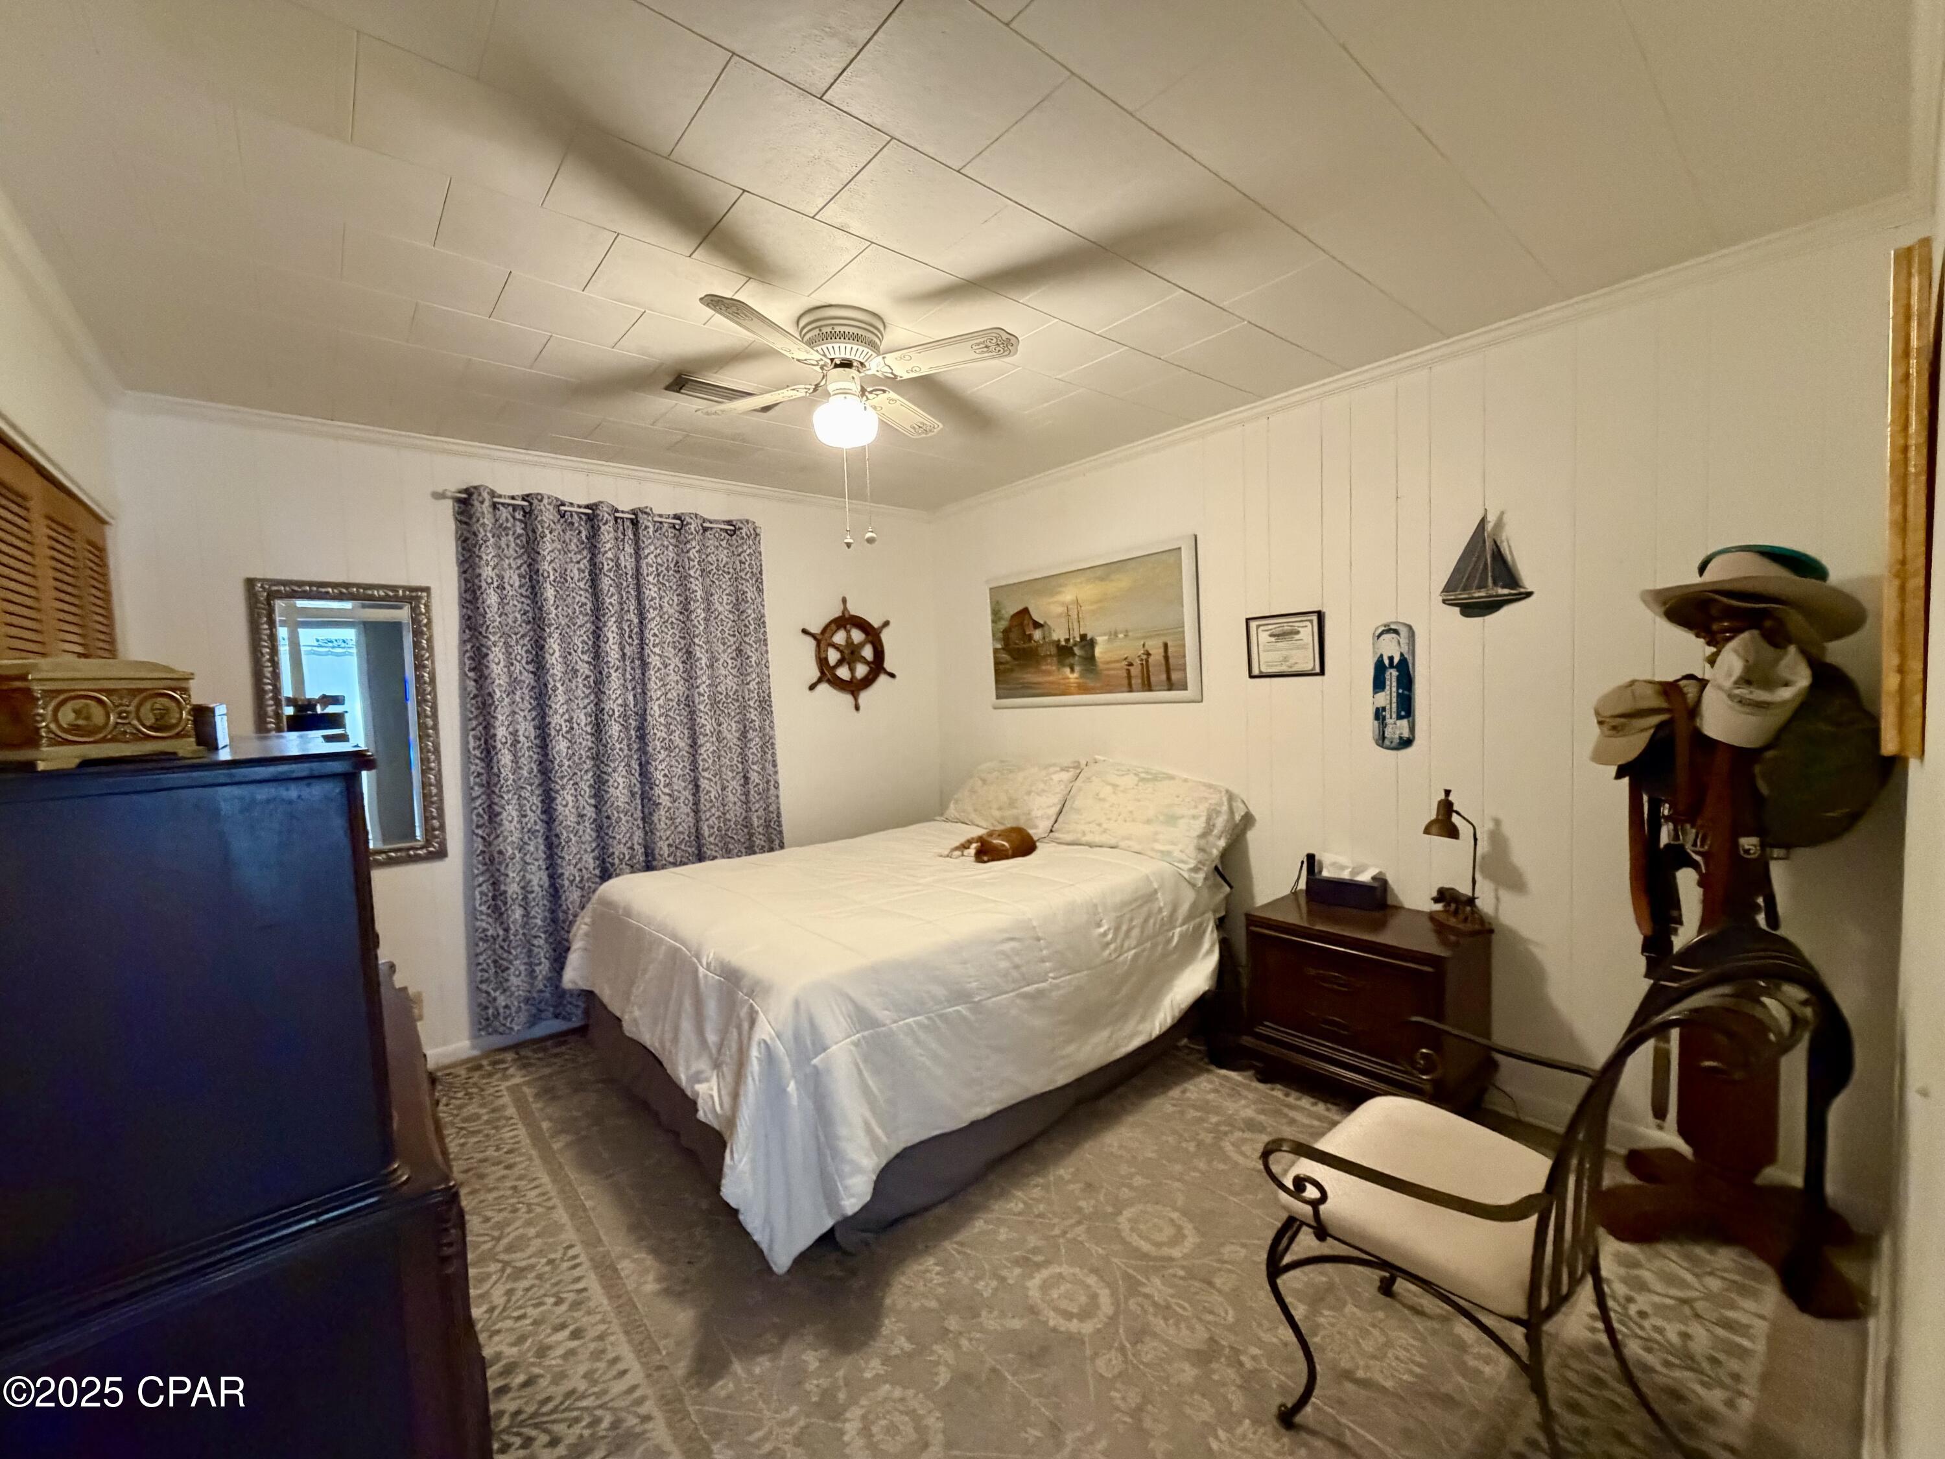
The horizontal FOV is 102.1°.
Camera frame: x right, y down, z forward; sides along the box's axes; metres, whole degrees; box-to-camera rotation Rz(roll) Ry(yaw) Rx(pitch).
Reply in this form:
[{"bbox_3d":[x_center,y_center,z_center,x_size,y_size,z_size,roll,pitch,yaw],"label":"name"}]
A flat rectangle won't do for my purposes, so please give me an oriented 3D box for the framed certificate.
[{"bbox_3d":[1.141,-0.306,2.892,0.020,0.229,0.288,-4,3,-40],"label":"framed certificate"}]

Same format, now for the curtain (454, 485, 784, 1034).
[{"bbox_3d":[-1.424,0.111,3.375,1.280,2.110,0.100,-4,4,-40],"label":"curtain"}]

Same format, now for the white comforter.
[{"bbox_3d":[-0.333,0.834,2.989,1.784,0.617,1.891,-4,3,-40],"label":"white comforter"}]

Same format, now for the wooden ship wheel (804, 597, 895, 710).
[{"bbox_3d":[-0.634,-0.395,4.152,0.549,0.606,0.055,-4,3,-40],"label":"wooden ship wheel"}]

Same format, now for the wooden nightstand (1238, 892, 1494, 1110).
[{"bbox_3d":[1.258,0.904,2.527,0.450,0.590,0.620,-4,4,-40],"label":"wooden nightstand"}]

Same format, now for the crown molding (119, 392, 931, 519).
[{"bbox_3d":[-1.445,-1.108,3.465,3.146,0.078,0.049,-4,3,-40],"label":"crown molding"}]

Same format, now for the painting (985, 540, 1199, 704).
[{"bbox_3d":[0.509,-0.442,3.648,0.040,0.672,1.280,-4,2,-40],"label":"painting"}]

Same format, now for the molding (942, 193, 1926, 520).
[{"bbox_3d":[0.924,-1.183,3.084,0.046,0.062,3.560,-4,4,-40],"label":"molding"}]

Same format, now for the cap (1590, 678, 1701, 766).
[{"bbox_3d":[1.613,-0.031,1.895,0.250,0.130,0.170,-43,-5,-10],"label":"cap"}]

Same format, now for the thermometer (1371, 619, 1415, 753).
[{"bbox_3d":[1.403,-0.147,2.621,0.018,0.430,0.131,-4,4,-40],"label":"thermometer"}]

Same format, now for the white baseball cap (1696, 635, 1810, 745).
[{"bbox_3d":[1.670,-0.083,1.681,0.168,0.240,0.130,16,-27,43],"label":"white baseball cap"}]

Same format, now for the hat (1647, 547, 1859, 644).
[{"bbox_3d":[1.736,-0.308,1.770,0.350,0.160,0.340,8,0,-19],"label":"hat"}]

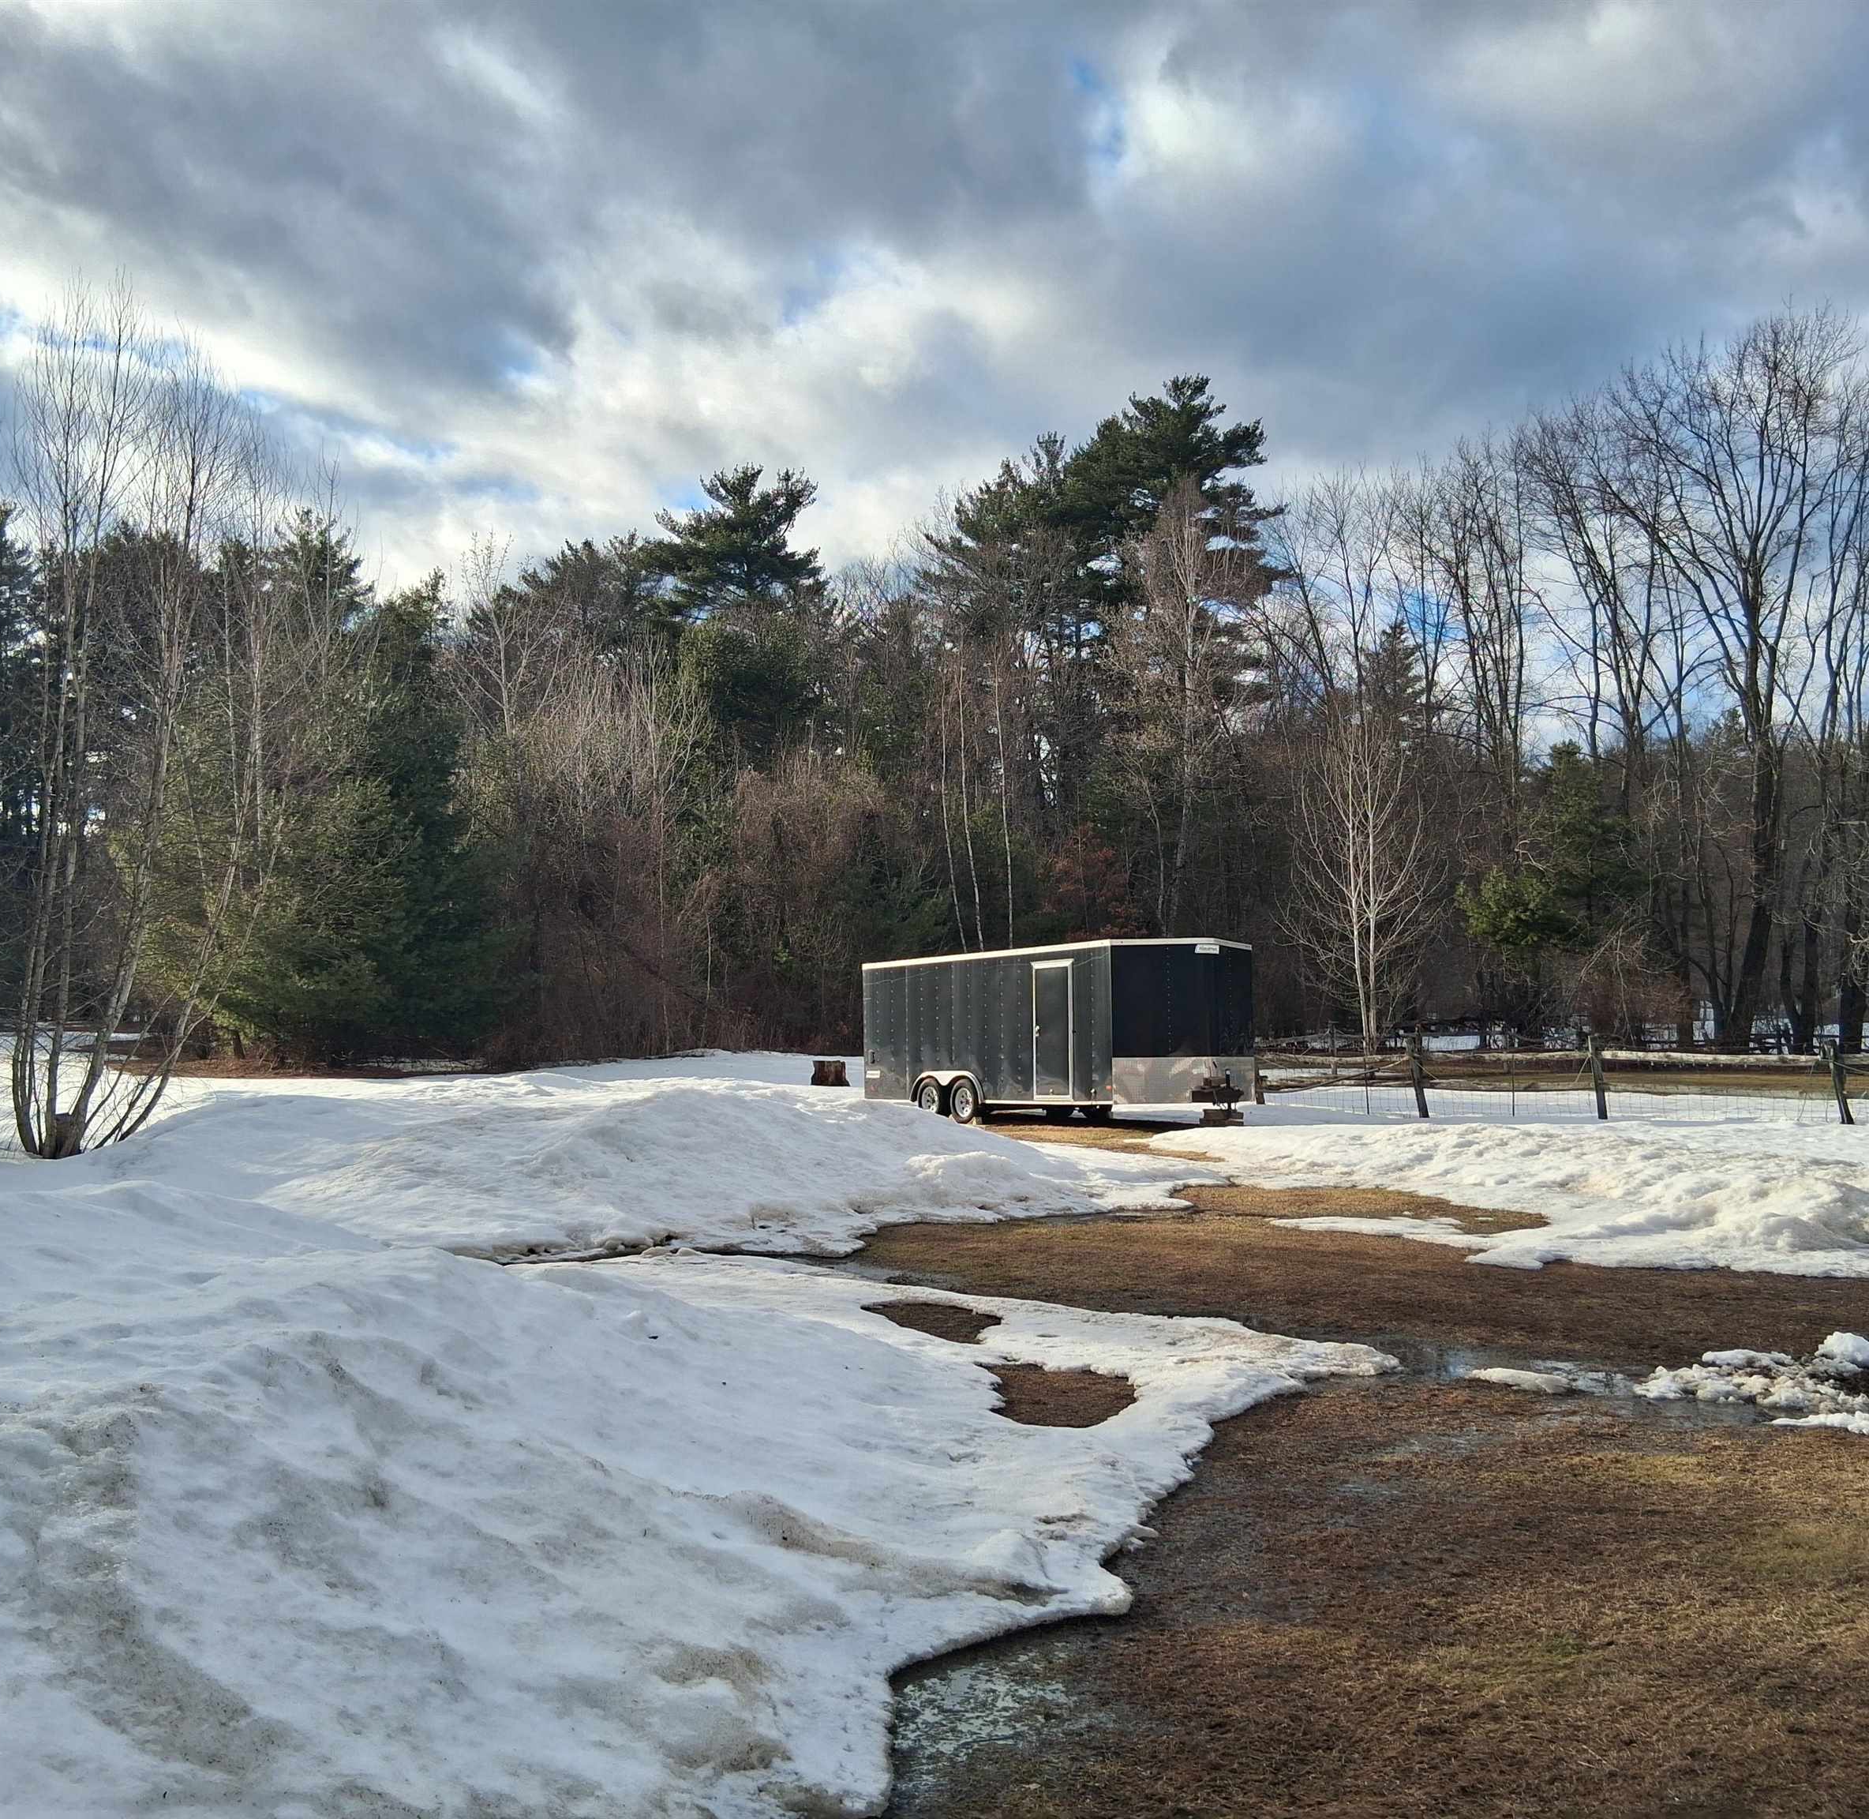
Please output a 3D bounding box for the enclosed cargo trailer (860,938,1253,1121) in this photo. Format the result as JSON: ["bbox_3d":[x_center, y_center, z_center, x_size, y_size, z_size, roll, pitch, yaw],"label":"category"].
[{"bbox_3d":[1.944,1.849,26.378,2.544,2.465,7.260,3,-6,-34],"label":"enclosed cargo trailer"}]

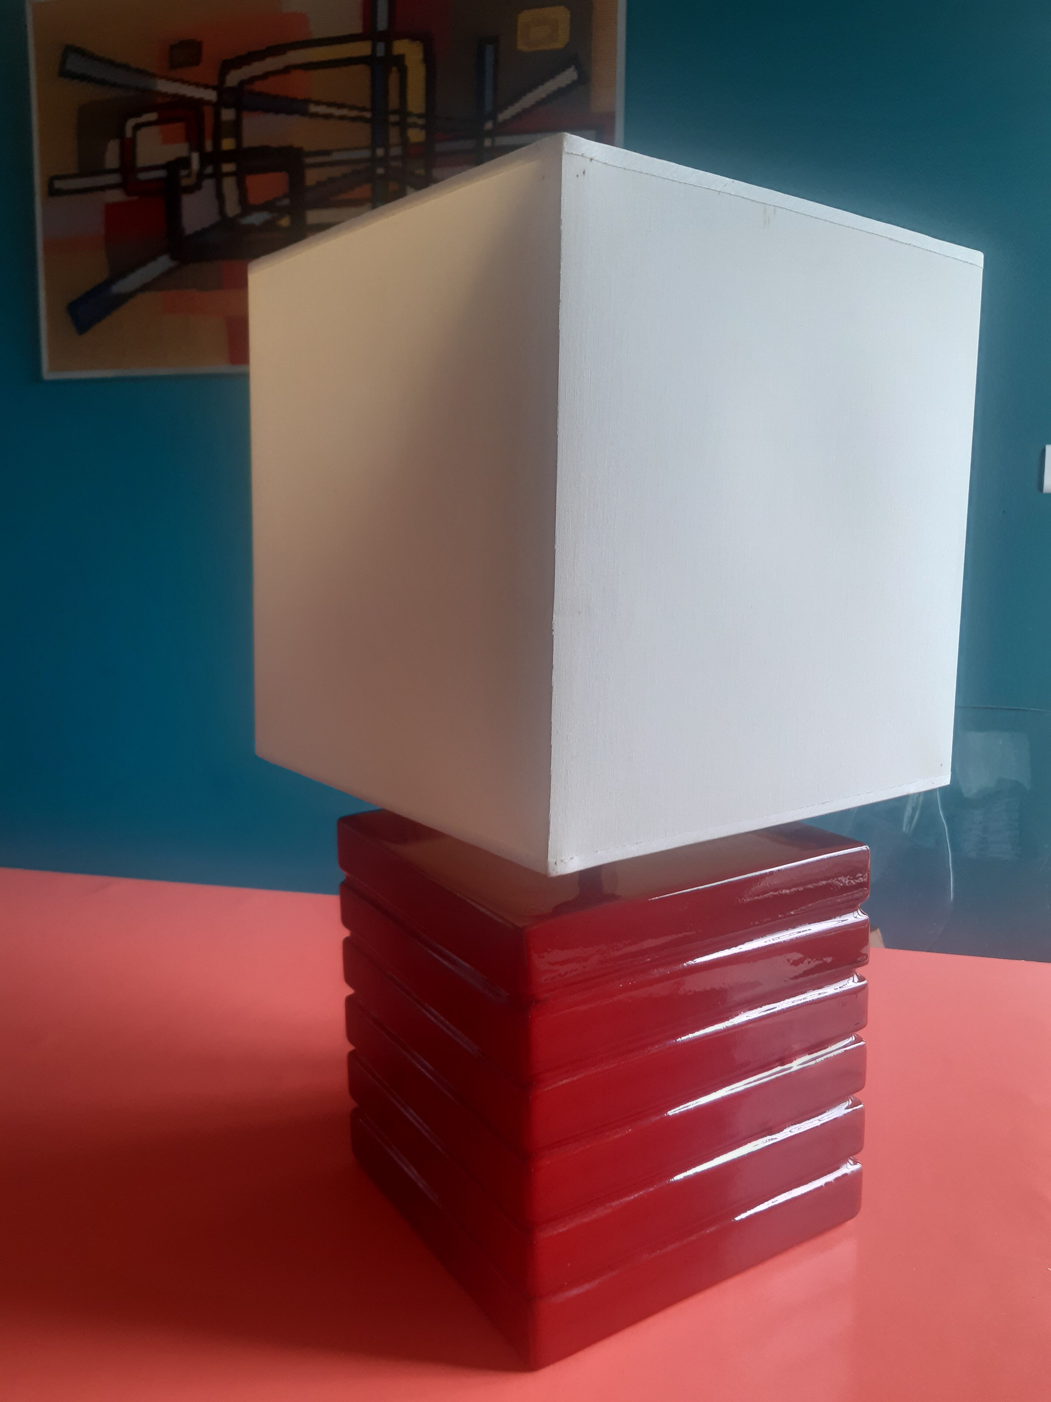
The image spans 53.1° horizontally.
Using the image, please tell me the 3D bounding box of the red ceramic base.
[{"bbox_3d":[0.032,0.154,0.525,0.187,0.185,0.187,-6,10,-31],"label":"red ceramic base"}]

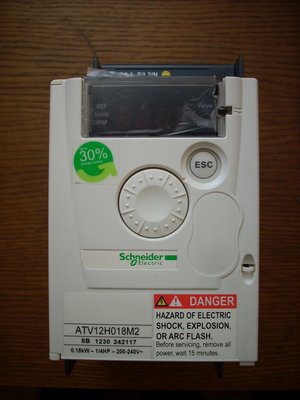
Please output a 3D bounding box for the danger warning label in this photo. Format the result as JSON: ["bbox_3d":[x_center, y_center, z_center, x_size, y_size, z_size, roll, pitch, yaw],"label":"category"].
[{"bbox_3d":[0.016,0.043,0.146,0.028,0.001,0.023,0,89,1],"label":"danger warning label"}]

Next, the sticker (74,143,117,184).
[{"bbox_3d":[-0.019,-0.013,0.146,0.015,0.001,0.014,0,89,1],"label":"sticker"}]

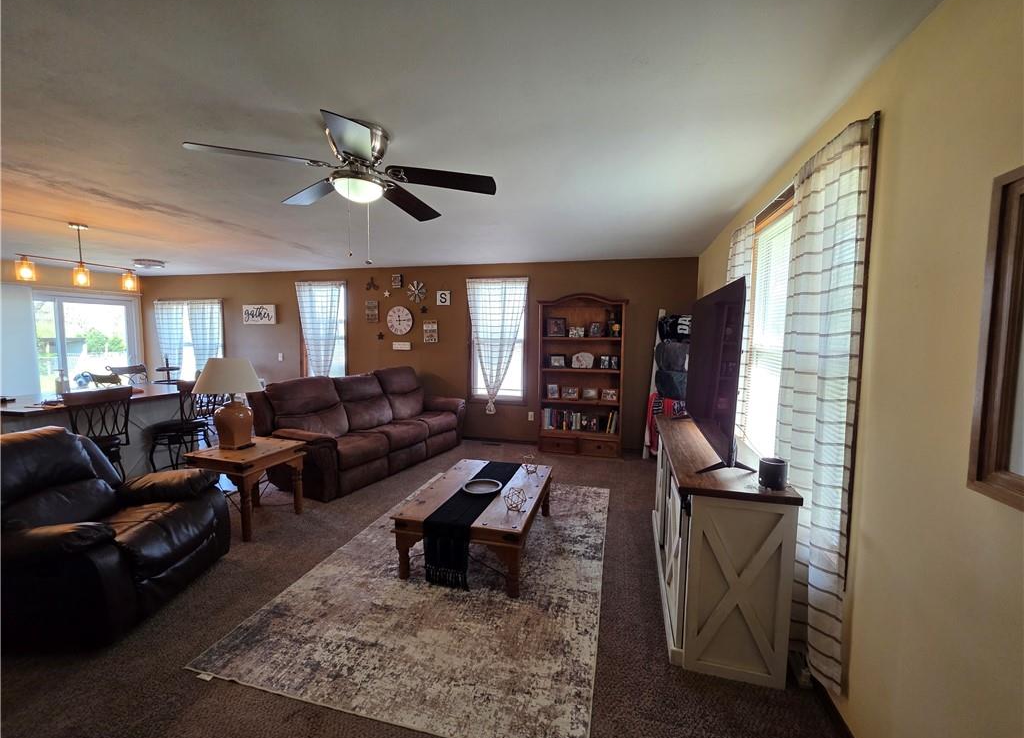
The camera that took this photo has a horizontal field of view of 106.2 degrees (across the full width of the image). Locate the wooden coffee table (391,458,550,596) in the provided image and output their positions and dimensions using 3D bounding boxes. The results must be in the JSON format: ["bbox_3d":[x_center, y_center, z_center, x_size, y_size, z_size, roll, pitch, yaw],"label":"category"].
[{"bbox_3d":[-0.181,1.000,2.602,0.742,0.405,1.078,1,4,14],"label":"wooden coffee table"}]

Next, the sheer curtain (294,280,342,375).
[{"bbox_3d":[-3.021,-0.431,6.061,0.908,1.857,0.081,2,5,15],"label":"sheer curtain"}]

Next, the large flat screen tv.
[{"bbox_3d":[1.278,-0.026,2.502,0.081,0.879,1.515,2,5,17],"label":"large flat screen tv"}]

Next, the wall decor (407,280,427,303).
[{"bbox_3d":[-1.375,-1.114,5.582,0.308,0.323,0.035,2,5,15],"label":"wall decor"}]

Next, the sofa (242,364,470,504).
[{"bbox_3d":[-1.587,0.570,4.516,1.040,1.030,2.202,3,5,26],"label":"sofa"}]

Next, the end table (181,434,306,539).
[{"bbox_3d":[-2.054,0.912,3.013,0.581,0.586,0.581,2,5,15],"label":"end table"}]

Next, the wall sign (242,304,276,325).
[{"bbox_3d":[-3.824,-0.817,5.796,0.567,0.287,0.040,1,4,11],"label":"wall sign"}]

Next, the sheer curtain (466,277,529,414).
[{"bbox_3d":[-0.217,-0.295,5.294,0.874,1.865,0.081,2,5,15],"label":"sheer curtain"}]

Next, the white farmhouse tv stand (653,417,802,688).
[{"bbox_3d":[1.133,0.839,2.274,0.448,0.792,1.467,2,5,17],"label":"white farmhouse tv stand"}]

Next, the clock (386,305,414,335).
[{"bbox_3d":[-1.651,-0.711,5.685,0.434,0.434,0.051,2,5,15],"label":"clock"}]

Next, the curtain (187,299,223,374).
[{"bbox_3d":[-4.795,-0.354,5.995,0.673,1.484,0.090,1,4,11],"label":"curtain"}]

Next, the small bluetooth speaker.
[{"bbox_3d":[1.092,0.437,1.605,0.096,0.109,0.096,2,5,17],"label":"small bluetooth speaker"}]

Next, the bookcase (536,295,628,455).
[{"bbox_3d":[0.858,0.068,4.800,1.067,1.949,0.336,1,4,11],"label":"bookcase"}]

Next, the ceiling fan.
[{"bbox_3d":[-0.749,-0.993,1.926,1.303,0.323,1.303,2,5,15],"label":"ceiling fan"}]

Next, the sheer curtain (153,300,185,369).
[{"bbox_3d":[-5.461,-0.356,6.122,0.605,1.463,0.090,1,4,11],"label":"sheer curtain"}]

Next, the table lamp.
[{"bbox_3d":[-2.171,0.270,2.973,0.444,0.697,0.444,2,5,15],"label":"table lamp"}]

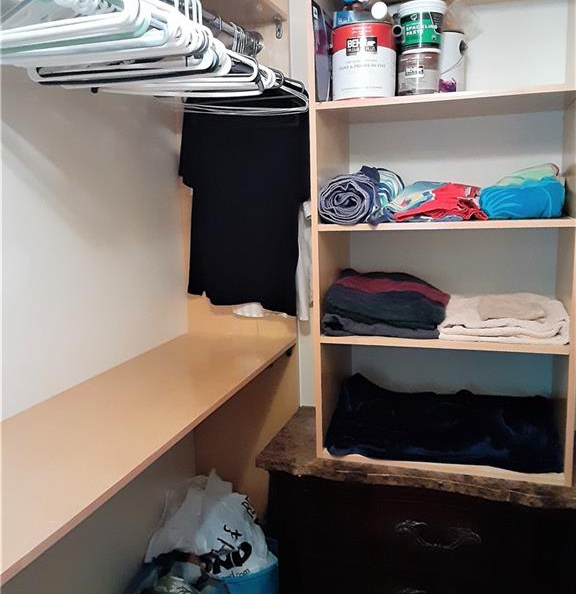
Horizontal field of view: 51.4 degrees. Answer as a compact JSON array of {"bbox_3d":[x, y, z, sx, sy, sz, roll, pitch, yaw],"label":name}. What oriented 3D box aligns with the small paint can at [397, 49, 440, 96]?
[{"bbox_3d":[0.343,-0.566,1.557,0.109,0.123,0.109,1,10,18],"label":"small paint can"}]

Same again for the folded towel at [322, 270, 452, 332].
[{"bbox_3d":[0.291,0.005,1.701,0.314,0.153,0.288,1,10,18],"label":"folded towel"}]

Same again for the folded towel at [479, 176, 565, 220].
[{"bbox_3d":[0.597,-0.253,1.533,0.198,0.102,0.242,1,10,18],"label":"folded towel"}]

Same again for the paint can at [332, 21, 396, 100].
[{"bbox_3d":[0.201,-0.600,1.577,0.166,0.192,0.166,-2,10,0],"label":"paint can"}]

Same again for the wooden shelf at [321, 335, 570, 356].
[{"bbox_3d":[0.440,0.090,1.697,0.612,0.021,0.376,1,10,18],"label":"wooden shelf"}]

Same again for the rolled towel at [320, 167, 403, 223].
[{"bbox_3d":[0.204,-0.283,1.660,0.164,0.142,0.283,1,10,18],"label":"rolled towel"}]

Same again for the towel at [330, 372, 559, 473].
[{"bbox_3d":[0.443,0.343,1.724,0.598,0.115,0.323,1,10,18],"label":"towel"}]

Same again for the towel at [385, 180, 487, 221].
[{"bbox_3d":[0.411,-0.256,1.601,0.247,0.097,0.273,1,10,18],"label":"towel"}]

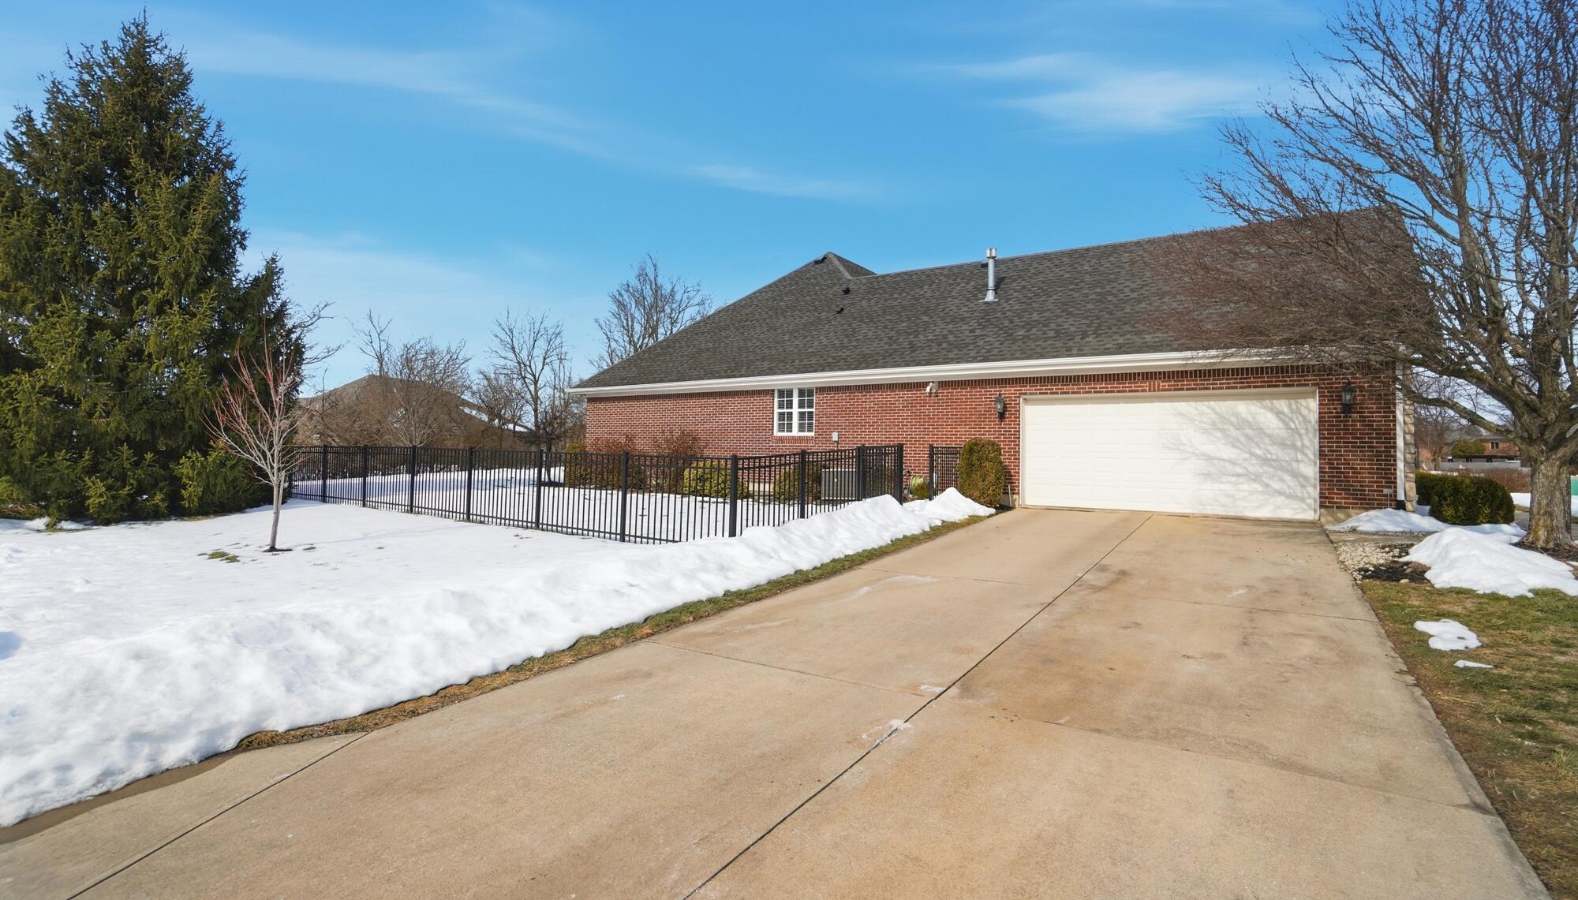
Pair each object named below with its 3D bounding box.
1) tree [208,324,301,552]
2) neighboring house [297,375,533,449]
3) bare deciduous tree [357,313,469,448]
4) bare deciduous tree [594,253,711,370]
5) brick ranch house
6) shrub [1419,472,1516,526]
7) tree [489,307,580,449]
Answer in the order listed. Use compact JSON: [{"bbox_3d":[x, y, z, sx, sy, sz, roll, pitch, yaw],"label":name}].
[{"bbox_3d":[-6.248,-0.185,7.683,1.133,2.570,1.133,1,0,0],"label":"tree"},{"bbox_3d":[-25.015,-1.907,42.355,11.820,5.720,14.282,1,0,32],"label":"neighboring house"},{"bbox_3d":[-14.995,-2.225,26.102,4.630,6.519,4.432,1,0,0],"label":"bare deciduous tree"},{"bbox_3d":[-7.425,-4.730,35.460,7.092,11.826,6.895,1,0,0],"label":"bare deciduous tree"},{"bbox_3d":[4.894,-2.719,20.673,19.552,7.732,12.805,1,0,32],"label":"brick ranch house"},{"bbox_3d":[11.311,0.791,10.983,1.231,0.841,1.330,1,0,32],"label":"shrub"},{"bbox_3d":[-13.854,-3.242,35.460,4.826,8.682,4.826,1,0,0],"label":"tree"}]

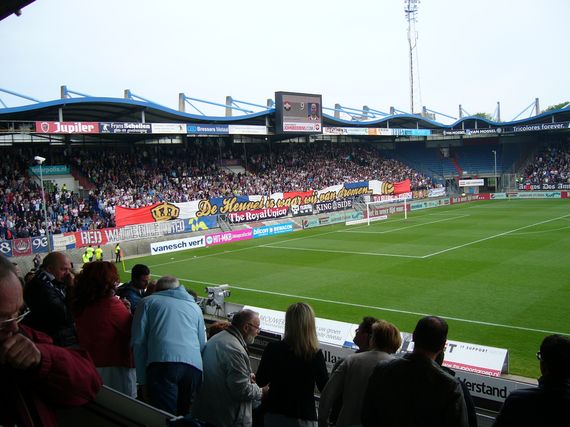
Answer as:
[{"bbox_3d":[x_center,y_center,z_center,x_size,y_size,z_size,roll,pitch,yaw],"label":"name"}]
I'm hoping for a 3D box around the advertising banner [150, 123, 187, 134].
[{"bbox_3d":[-10.751,-7.924,53.844,0.150,1.040,3.918,1,6,44],"label":"advertising banner"}]

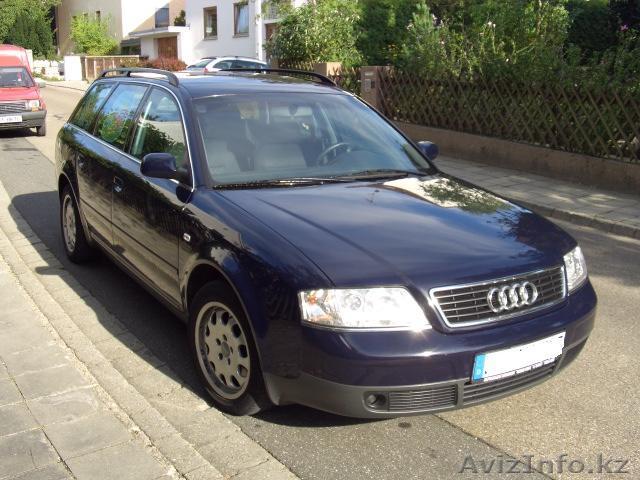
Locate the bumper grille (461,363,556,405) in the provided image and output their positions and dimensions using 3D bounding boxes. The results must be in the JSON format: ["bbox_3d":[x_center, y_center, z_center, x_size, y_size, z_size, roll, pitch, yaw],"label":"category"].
[{"bbox_3d":[0.780,0.576,2.870,0.560,0.095,0.070,-8,17,-32],"label":"bumper grille"}]

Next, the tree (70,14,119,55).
[{"bbox_3d":[-12.645,-10.788,39.438,2.700,3.600,2.700,-8,17,-32],"label":"tree"}]

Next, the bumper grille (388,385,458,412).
[{"bbox_3d":[0.399,0.610,2.697,0.280,0.085,0.050,-2,15,-14],"label":"bumper grille"}]

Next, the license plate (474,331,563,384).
[{"bbox_3d":[0.809,0.461,2.817,0.520,0.115,0.025,-8,16,-32],"label":"license plate"}]

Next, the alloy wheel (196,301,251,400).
[{"bbox_3d":[-0.377,0.488,3.215,0.180,0.452,0.452,-10,18,-37],"label":"alloy wheel"}]

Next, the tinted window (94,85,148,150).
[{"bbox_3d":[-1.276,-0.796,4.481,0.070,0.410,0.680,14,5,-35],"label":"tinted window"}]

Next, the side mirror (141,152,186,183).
[{"bbox_3d":[-0.796,-0.363,3.526,0.230,0.150,0.130,-8,17,-32],"label":"side mirror"}]

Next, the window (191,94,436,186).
[{"bbox_3d":[-0.093,-0.600,4.035,1.450,0.110,0.866,-8,47,-32],"label":"window"}]

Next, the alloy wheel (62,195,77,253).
[{"bbox_3d":[-1.856,-0.130,5.449,0.180,0.450,0.450,-8,17,-32],"label":"alloy wheel"}]

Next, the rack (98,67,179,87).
[{"bbox_3d":[-1.288,-1.127,4.810,0.060,0.100,1.740,-8,17,-32],"label":"rack"}]

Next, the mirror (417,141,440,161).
[{"bbox_3d":[0.692,-0.563,4.467,0.220,0.145,0.140,-8,17,-32],"label":"mirror"}]

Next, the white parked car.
[{"bbox_3d":[-3.029,-6.702,28.903,4.400,1.500,1.750,-8,17,-32],"label":"white parked car"}]

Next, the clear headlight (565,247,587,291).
[{"bbox_3d":[1.198,0.130,3.257,0.160,0.165,0.470,12,18,36],"label":"clear headlight"}]

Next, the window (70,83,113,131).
[{"bbox_3d":[-1.705,-1.000,5.210,0.050,0.370,0.780,24,-1,-36],"label":"window"}]

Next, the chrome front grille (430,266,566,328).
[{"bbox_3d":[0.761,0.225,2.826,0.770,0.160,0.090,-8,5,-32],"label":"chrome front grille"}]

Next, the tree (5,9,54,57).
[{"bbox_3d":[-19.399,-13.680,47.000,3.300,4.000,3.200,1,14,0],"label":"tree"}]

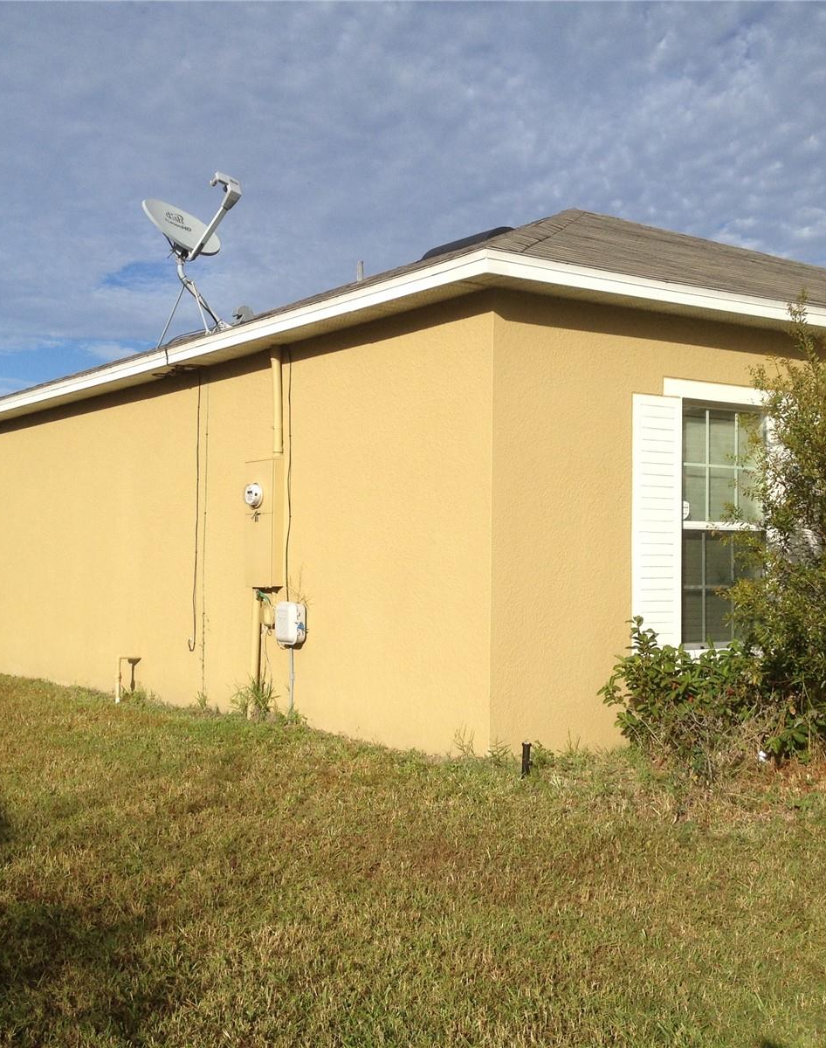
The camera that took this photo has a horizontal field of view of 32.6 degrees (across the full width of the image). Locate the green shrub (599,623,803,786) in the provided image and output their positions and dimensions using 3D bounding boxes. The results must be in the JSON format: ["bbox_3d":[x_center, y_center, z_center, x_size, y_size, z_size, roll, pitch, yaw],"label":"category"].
[{"bbox_3d":[1.556,0.961,7.700,1.050,0.880,0.900,2,-3,-35],"label":"green shrub"}]

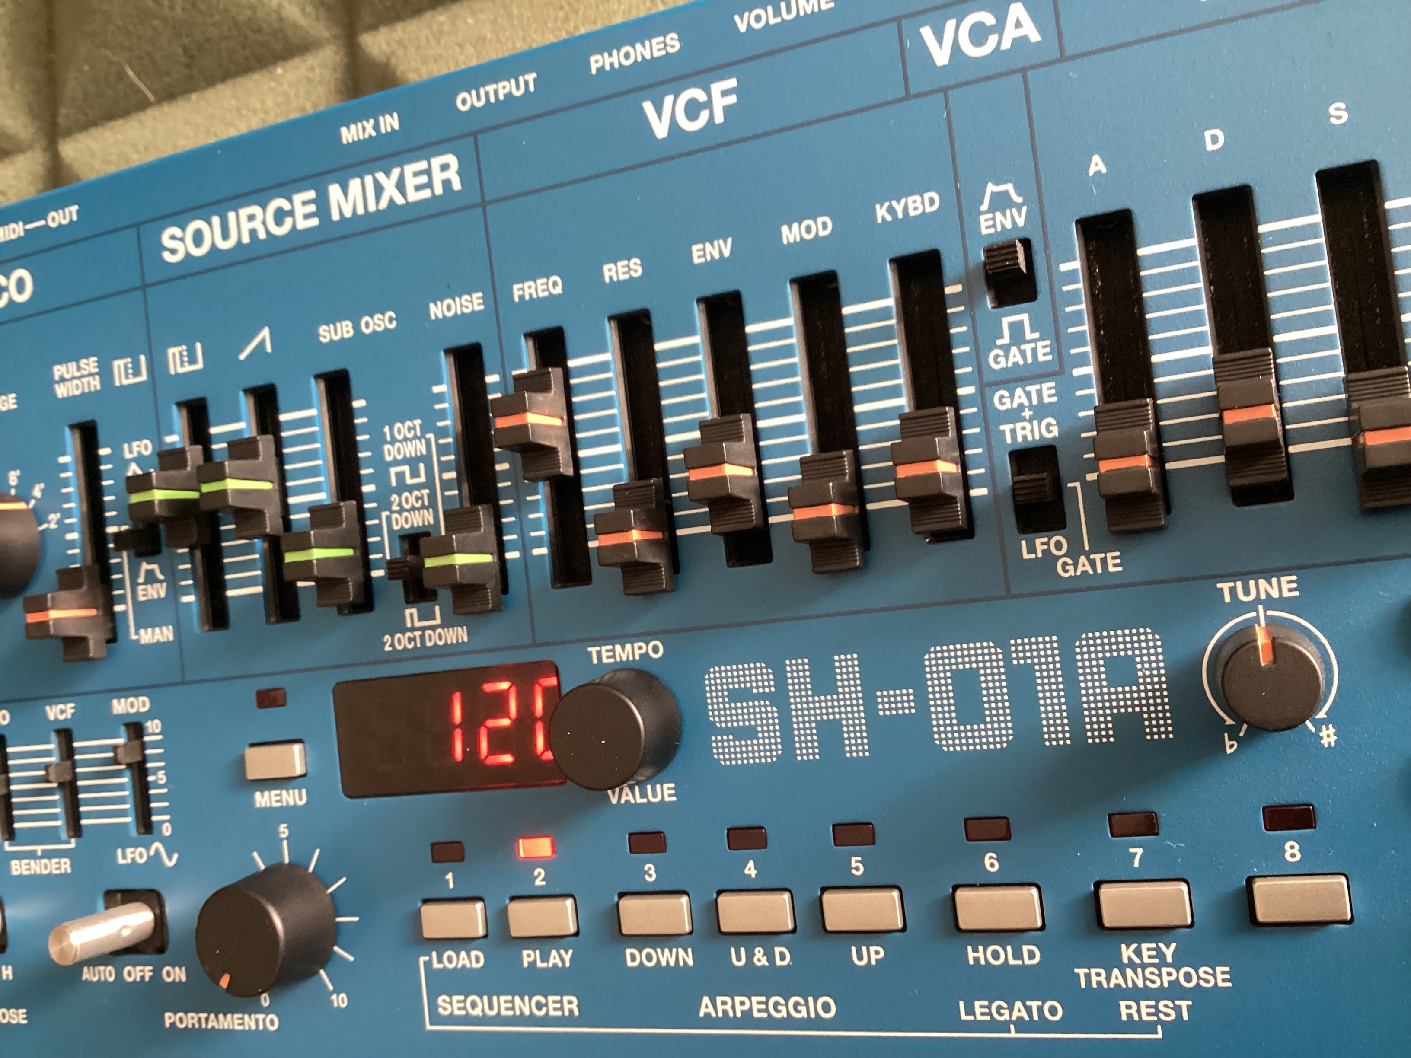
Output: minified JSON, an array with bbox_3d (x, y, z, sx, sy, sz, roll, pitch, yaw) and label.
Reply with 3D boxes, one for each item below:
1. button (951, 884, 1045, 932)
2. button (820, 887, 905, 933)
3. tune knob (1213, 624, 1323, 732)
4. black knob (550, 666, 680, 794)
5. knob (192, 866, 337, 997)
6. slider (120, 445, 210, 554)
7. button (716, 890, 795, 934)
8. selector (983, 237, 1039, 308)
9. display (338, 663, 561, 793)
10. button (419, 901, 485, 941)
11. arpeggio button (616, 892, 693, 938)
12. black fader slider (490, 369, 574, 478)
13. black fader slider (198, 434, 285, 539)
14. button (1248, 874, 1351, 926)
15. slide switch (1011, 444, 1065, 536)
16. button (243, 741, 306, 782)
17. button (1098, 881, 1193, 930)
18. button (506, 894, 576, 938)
[{"bbox_3d":[0.029,0.038,0.125,0.008,0.002,0.004,-8,88,20],"label":"button"},{"bbox_3d":[0.016,0.039,0.130,0.008,0.002,0.004,-8,88,20],"label":"button"},{"bbox_3d":[0.051,0.014,0.113,0.010,0.006,0.010,-8,88,20],"label":"tune knob"},{"bbox_3d":[-0.010,0.022,0.135,0.013,0.008,0.013,-8,88,20],"label":"black knob"},{"bbox_3d":[-0.052,0.048,0.151,0.015,0.008,0.015,0,90,20],"label":"knob"},{"bbox_3d":[-0.066,-0.004,0.155,0.004,0.009,0.012,-8,88,20],"label":"slider"},{"bbox_3d":[0.005,0.041,0.134,0.008,0.002,0.004,-8,88,20],"label":"button"},{"bbox_3d":[0.029,-0.025,0.123,0.005,0.005,0.006,-8,88,20],"label":"selector"},{"bbox_3d":[-0.030,0.024,0.148,0.030,0.002,0.014,-8,88,20],"label":"display"},{"bbox_3d":[-0.029,0.045,0.146,0.008,0.002,0.004,-8,88,20],"label":"button"},{"bbox_3d":[-0.006,0.042,0.138,0.008,0.002,0.004,-8,88,20],"label":"arpeggio button"},{"bbox_3d":[-0.019,-0.012,0.138,0.004,0.009,0.012,-8,88,20],"label":"black fader slider"},{"bbox_3d":[-0.056,-0.005,0.151,0.004,0.009,0.012,-8,88,20],"label":"black fader slider"},{"bbox_3d":[0.054,0.034,0.116,0.008,0.002,0.004,-8,88,20],"label":"button"},{"bbox_3d":[0.032,-0.004,0.122,0.005,0.005,0.008,-8,88,20],"label":"slide switch"},{"bbox_3d":[-0.053,0.028,0.155,0.008,0.002,0.004,-8,88,20],"label":"button"},{"bbox_3d":[0.041,0.036,0.120,0.008,0.002,0.004,-8,88,20],"label":"button"},{"bbox_3d":[-0.018,0.044,0.142,0.008,0.002,0.004,-8,88,20],"label":"button"}]

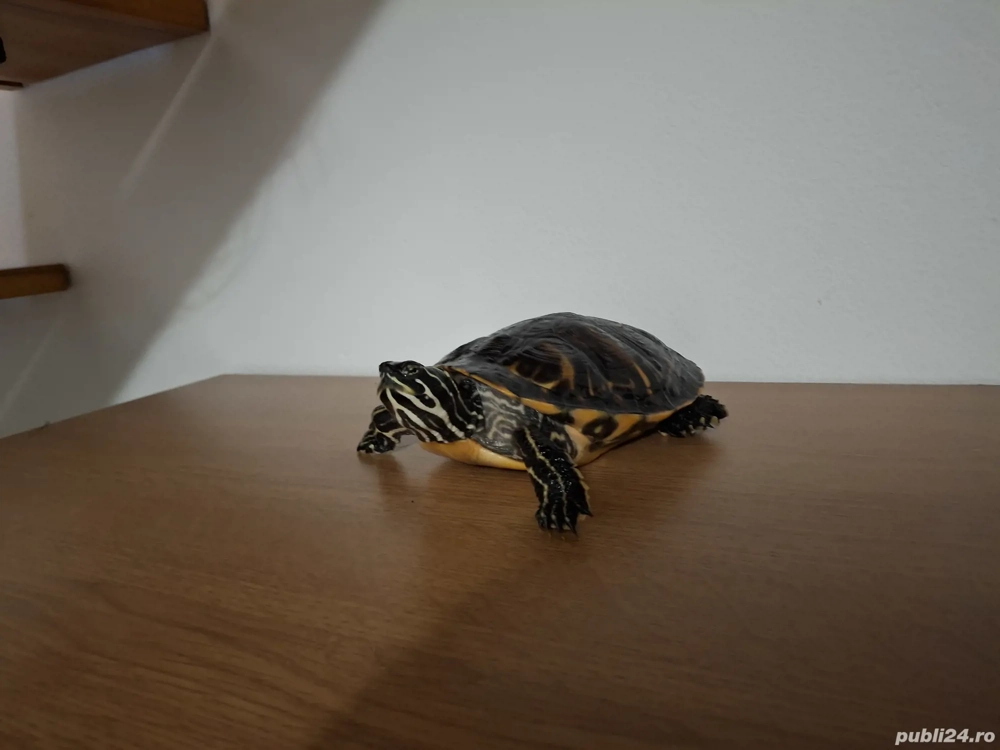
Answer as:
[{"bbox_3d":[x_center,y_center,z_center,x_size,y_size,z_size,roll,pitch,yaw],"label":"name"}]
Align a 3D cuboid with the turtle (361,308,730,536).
[{"bbox_3d":[0.037,0.005,0.456,0.226,0.074,0.191,-15,16,-36],"label":"turtle"}]

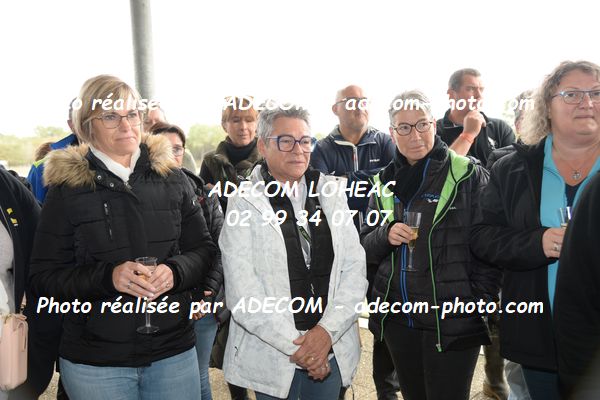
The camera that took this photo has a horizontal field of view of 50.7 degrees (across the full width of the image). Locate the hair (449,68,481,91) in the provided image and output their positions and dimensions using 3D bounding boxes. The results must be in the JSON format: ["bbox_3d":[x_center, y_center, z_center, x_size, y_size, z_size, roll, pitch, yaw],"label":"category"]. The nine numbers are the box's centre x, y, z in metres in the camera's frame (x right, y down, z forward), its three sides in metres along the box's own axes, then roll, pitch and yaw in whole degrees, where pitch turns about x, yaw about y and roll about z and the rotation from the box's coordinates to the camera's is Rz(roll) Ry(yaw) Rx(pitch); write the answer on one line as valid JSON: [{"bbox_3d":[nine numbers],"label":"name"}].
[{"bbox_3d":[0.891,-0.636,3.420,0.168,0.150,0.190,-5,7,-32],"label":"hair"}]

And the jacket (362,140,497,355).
[{"bbox_3d":[0.455,0.137,2.230,0.490,0.710,0.340,1,5,28],"label":"jacket"}]

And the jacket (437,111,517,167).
[{"bbox_3d":[0.920,-0.140,3.500,0.550,0.700,0.340,-2,5,-5],"label":"jacket"}]

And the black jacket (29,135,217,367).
[{"bbox_3d":[-0.527,0.125,1.890,0.550,0.665,0.370,-4,5,-30],"label":"black jacket"}]

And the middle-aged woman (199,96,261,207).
[{"bbox_3d":[-0.275,0.360,2.970,0.500,1.670,0.360,-2,5,-10],"label":"middle-aged woman"}]

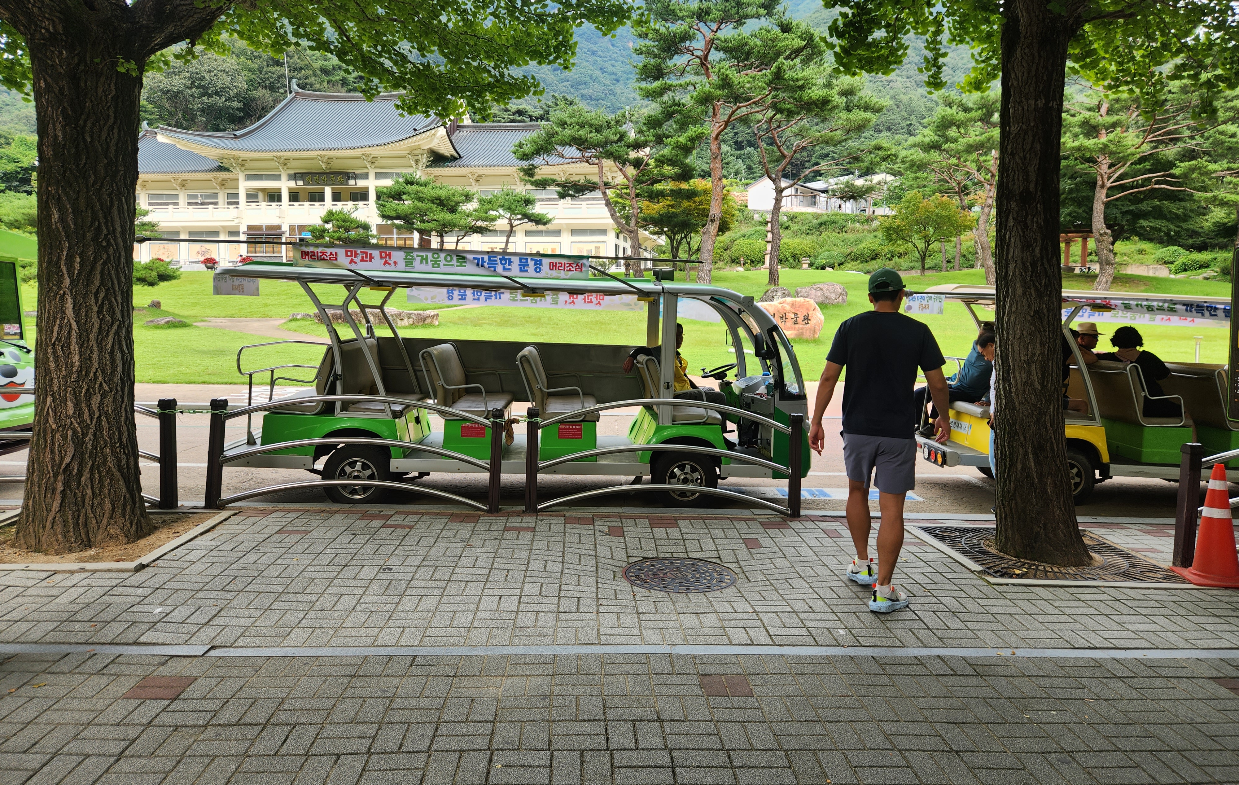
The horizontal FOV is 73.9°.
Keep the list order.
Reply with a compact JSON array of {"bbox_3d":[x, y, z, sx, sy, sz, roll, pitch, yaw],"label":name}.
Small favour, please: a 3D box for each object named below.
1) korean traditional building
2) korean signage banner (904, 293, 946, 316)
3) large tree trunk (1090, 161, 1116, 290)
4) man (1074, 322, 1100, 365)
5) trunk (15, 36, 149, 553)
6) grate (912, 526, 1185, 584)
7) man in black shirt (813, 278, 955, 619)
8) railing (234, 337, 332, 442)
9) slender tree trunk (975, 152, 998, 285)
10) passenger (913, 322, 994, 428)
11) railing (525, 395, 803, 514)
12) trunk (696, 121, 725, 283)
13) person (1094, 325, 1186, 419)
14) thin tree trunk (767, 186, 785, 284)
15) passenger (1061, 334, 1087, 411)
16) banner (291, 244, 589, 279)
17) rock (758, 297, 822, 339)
[{"bbox_3d":[-23.400,-19.400,75.300,49.000,16.600,19.000,2,5,10],"label":"korean traditional building"},{"bbox_3d":[2.991,-0.861,8.050,0.030,0.200,1.100,2,6,0],"label":"korean signage banner"},{"bbox_3d":[21.143,-7.259,36.000,0.980,5.750,0.750,1,6,-3],"label":"large tree trunk"},{"bbox_3d":[4.740,-0.160,8.350,0.700,1.150,0.550,2,5,6],"label":"man"},{"bbox_3d":[-3.290,-0.590,5.020,0.720,3.000,0.700,1,5,-17],"label":"trunk"},{"bbox_3d":[2.764,1.050,5.367,1.250,0.060,1.220,1,6,-3],"label":"grate"},{"bbox_3d":[1.375,0.235,4.430,0.720,1.760,0.580,2,5,10],"label":"man in black shirt"},{"bbox_3d":[-2.971,-0.025,7.363,0.520,0.830,1.050,1,6,-3],"label":"railing"},{"bbox_3d":[16.950,-8.040,38.000,1.050,6.100,0.800,1,5,0],"label":"slender tree trunk"},{"bbox_3d":[3.200,-0.130,7.850,0.880,1.120,0.550,2,5,6],"label":"passenger"},{"bbox_3d":[0.335,0.485,6.100,2.080,0.880,0.110,1,5,-3],"label":"railing"},{"bbox_3d":[3.758,-7.855,34.000,1.080,7.000,0.850,1,6,-3],"label":"trunk"},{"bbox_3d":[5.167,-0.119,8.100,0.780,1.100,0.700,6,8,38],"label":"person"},{"bbox_3d":[7.004,-7.069,37.000,0.700,4.550,0.600,1,6,-3],"label":"thin tree trunk"},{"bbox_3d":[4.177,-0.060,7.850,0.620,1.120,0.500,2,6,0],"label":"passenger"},{"bbox_3d":[-1.360,-0.995,6.270,2.240,0.185,0.030,1,6,-3],"label":"banner"},{"bbox_3d":[5.630,-2.500,27.800,2.500,1.420,1.100,1,5,5],"label":"rock"}]

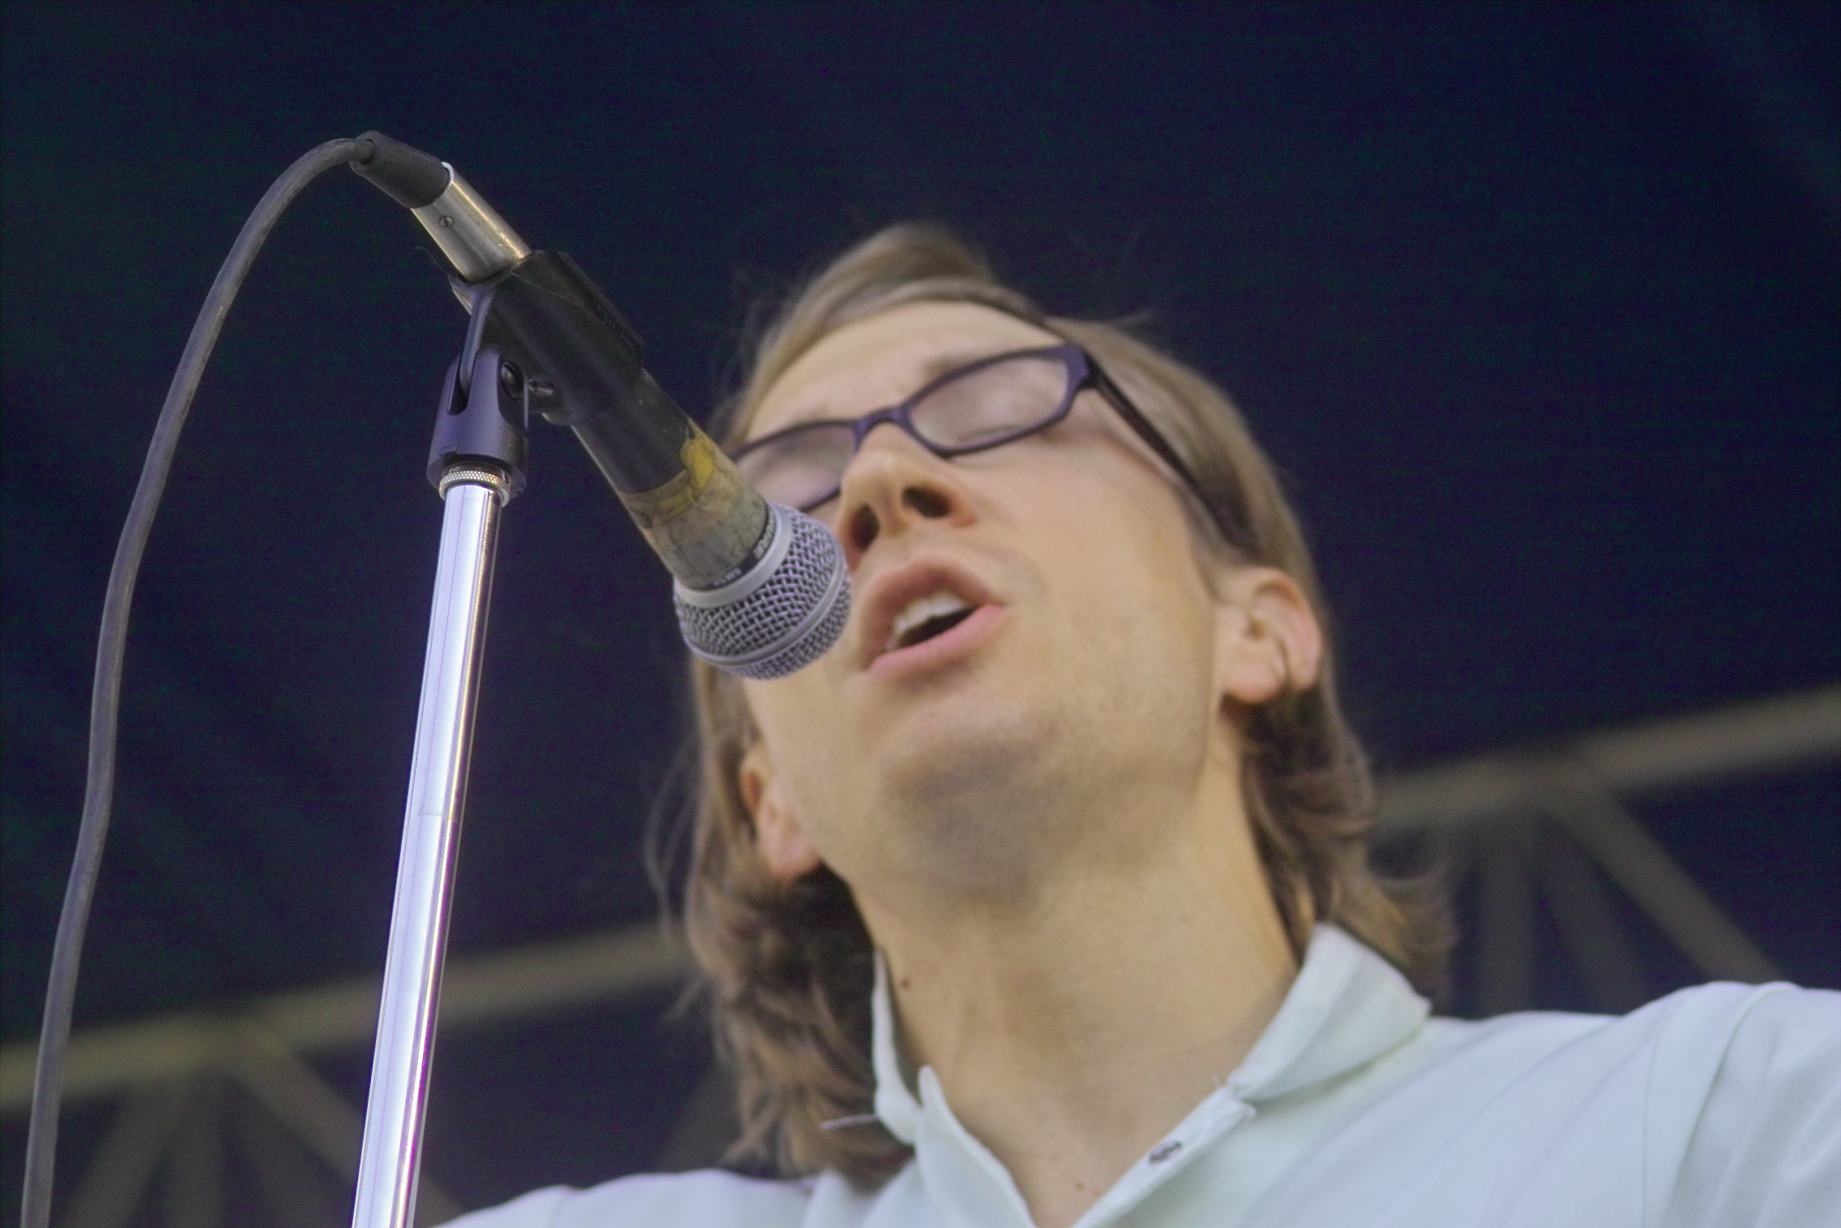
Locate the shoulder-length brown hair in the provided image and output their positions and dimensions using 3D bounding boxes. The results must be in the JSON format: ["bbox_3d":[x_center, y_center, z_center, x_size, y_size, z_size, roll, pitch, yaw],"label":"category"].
[{"bbox_3d":[0.033,0.026,2.700,0.215,0.250,0.200,-21,-46,9],"label":"shoulder-length brown hair"}]

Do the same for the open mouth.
[{"bbox_3d":[0.003,0.003,2.605,0.033,0.017,0.018,-21,-46,9],"label":"open mouth"}]

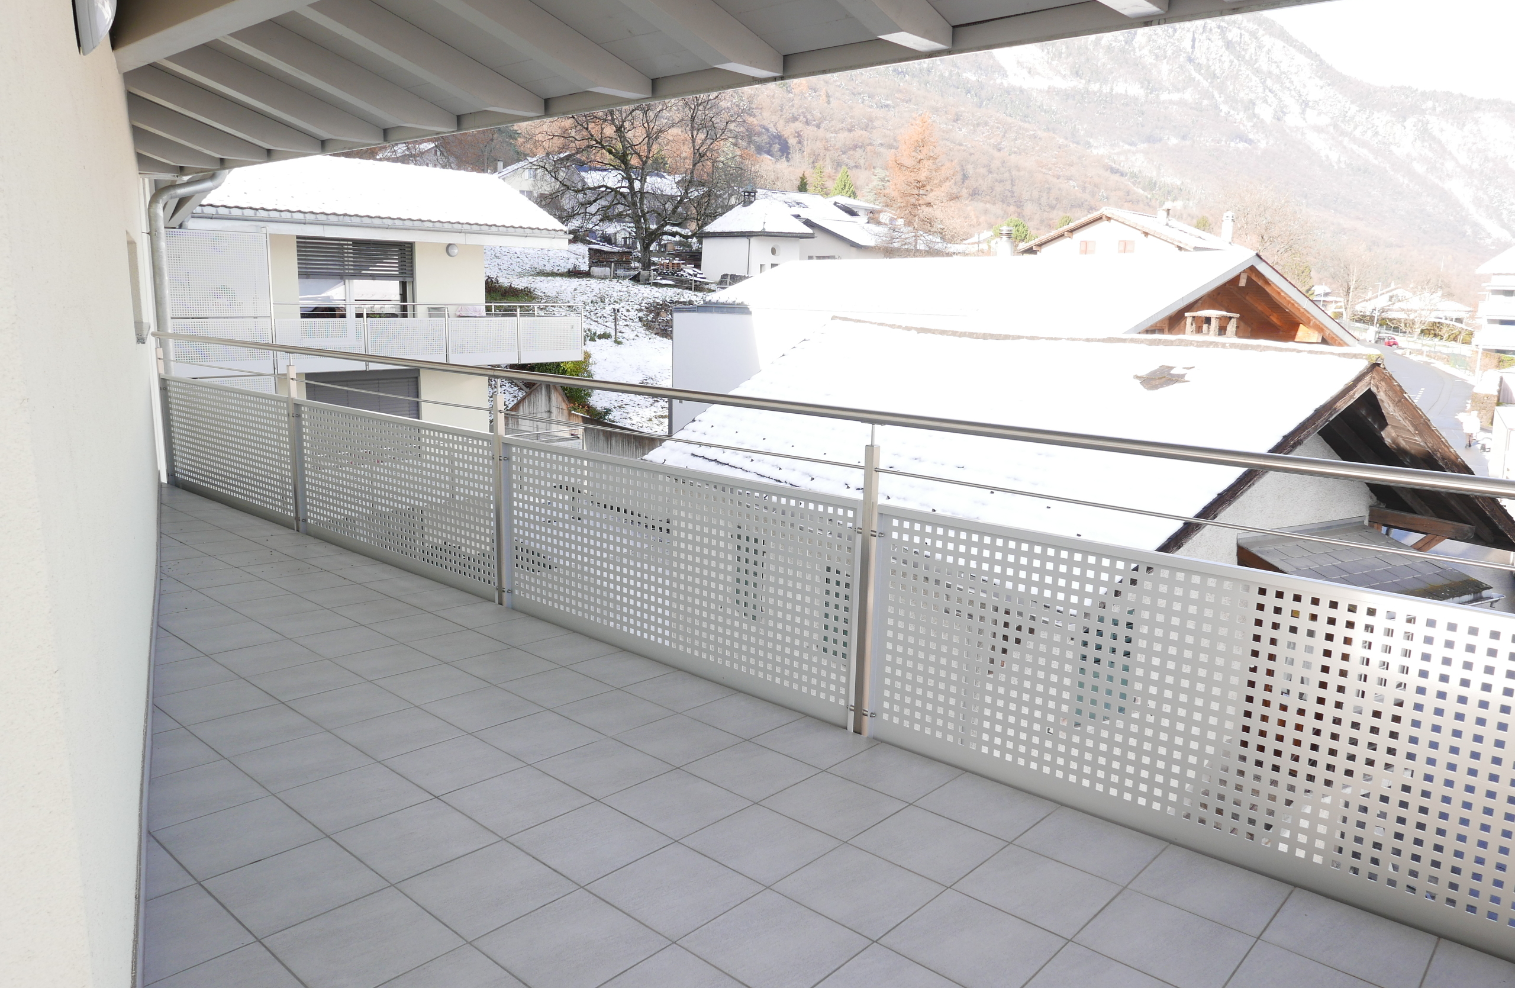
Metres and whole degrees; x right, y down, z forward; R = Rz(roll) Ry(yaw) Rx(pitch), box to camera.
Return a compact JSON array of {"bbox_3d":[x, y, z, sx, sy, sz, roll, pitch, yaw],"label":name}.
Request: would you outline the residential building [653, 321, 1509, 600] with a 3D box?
[{"bbox_3d":[4.080,0.790,16.470,8.450,7.200,11.100,-3,11,-29],"label":"residential building"}]

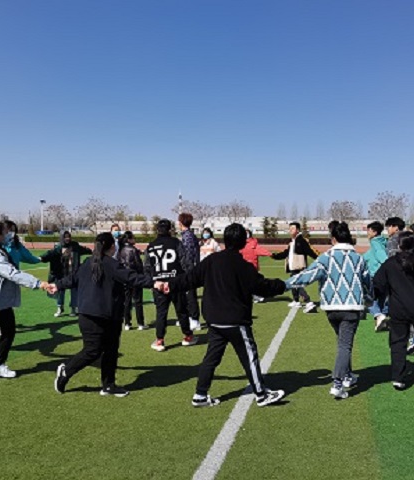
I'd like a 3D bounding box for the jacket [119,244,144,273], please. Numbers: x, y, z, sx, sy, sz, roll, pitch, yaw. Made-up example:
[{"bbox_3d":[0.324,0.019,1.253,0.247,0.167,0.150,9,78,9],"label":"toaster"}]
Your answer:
[{"bbox_3d":[-1.233,0.386,7.900,0.480,0.640,0.320,1,2,30],"label":"jacket"}]

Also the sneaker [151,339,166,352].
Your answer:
[{"bbox_3d":[-0.672,1.410,6.519,0.100,0.120,0.280,0,1,-23],"label":"sneaker"}]

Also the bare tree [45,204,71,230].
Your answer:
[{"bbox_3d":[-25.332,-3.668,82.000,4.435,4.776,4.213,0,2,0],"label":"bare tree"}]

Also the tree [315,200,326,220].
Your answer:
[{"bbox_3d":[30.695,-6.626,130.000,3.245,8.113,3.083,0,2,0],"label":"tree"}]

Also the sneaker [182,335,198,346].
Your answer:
[{"bbox_3d":[-0.243,1.405,6.789,0.100,0.120,0.280,1,1,30],"label":"sneaker"}]

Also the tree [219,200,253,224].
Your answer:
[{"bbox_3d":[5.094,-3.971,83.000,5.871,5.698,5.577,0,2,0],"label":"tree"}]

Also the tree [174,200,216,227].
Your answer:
[{"bbox_3d":[-2.176,-3.483,83.930,7.000,6.600,6.500,0,1,0],"label":"tree"}]

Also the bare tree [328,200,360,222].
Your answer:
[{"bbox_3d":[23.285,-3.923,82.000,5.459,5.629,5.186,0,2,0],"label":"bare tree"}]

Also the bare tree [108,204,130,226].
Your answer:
[{"bbox_3d":[-16.562,-3.448,89.934,4.100,6.200,4.100,0,1,0],"label":"bare tree"}]

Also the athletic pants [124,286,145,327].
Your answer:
[{"bbox_3d":[-1.192,0.986,7.900,0.400,0.880,0.300,1,2,30],"label":"athletic pants"}]

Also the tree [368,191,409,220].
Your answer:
[{"bbox_3d":[29.451,-4.422,78.000,6.815,7.221,6.474,0,2,0],"label":"tree"}]

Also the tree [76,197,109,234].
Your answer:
[{"bbox_3d":[-19.055,-4.036,80.000,5.658,6.407,5.375,0,2,0],"label":"tree"}]

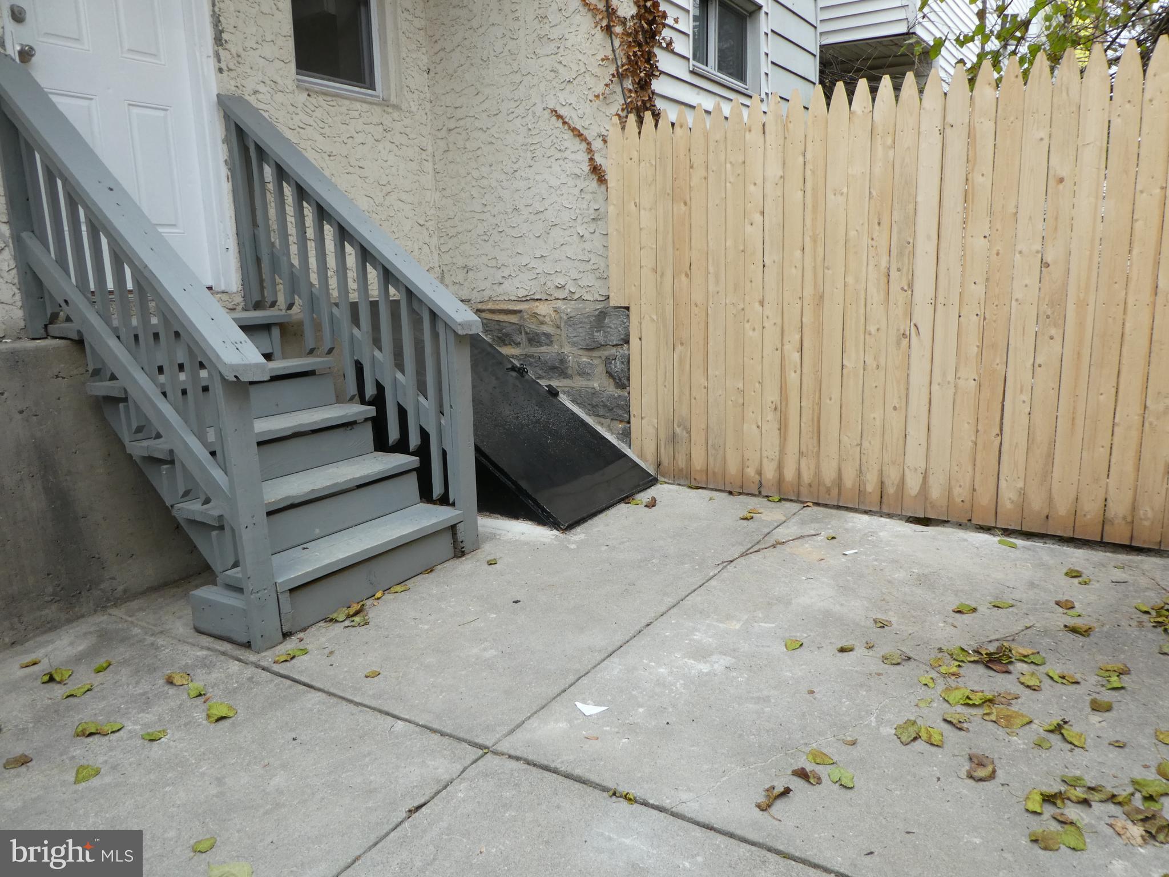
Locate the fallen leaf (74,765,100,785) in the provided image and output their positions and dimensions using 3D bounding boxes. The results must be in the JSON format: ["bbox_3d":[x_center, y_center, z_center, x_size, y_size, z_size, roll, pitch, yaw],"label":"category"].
[{"bbox_3d":[-1.169,0.785,1.911,0.051,0.012,0.071,-7,13,-24],"label":"fallen leaf"}]

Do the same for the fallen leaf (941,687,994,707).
[{"bbox_3d":[1.000,0.666,2.112,0.130,0.025,0.071,-3,12,-4],"label":"fallen leaf"}]

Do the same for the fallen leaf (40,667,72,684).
[{"bbox_3d":[-1.552,0.691,2.385,0.088,0.030,0.057,-1,12,4],"label":"fallen leaf"}]

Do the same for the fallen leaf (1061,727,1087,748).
[{"bbox_3d":[1.071,0.653,1.777,0.046,0.020,0.058,4,12,27],"label":"fallen leaf"}]

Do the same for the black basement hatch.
[{"bbox_3d":[-0.471,-0.227,4.299,1.450,0.991,0.986,5,14,32],"label":"black basement hatch"}]

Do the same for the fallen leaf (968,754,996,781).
[{"bbox_3d":[0.819,0.678,1.673,0.054,0.022,0.085,4,12,26],"label":"fallen leaf"}]

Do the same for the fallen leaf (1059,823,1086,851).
[{"bbox_3d":[0.881,0.719,1.465,0.039,0.012,0.069,3,11,24],"label":"fallen leaf"}]

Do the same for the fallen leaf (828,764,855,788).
[{"bbox_3d":[0.571,0.749,1.802,0.054,0.015,0.056,2,12,18],"label":"fallen leaf"}]

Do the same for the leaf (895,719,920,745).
[{"bbox_3d":[0.727,0.657,1.820,0.104,0.014,0.050,-10,13,-39],"label":"leaf"}]

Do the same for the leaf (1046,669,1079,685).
[{"bbox_3d":[1.211,0.601,2.054,0.059,0.016,0.073,-4,11,-14],"label":"leaf"}]

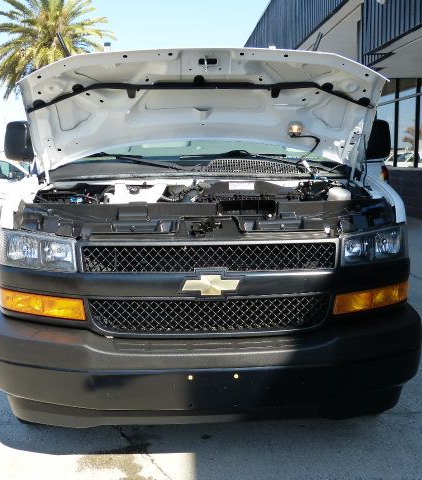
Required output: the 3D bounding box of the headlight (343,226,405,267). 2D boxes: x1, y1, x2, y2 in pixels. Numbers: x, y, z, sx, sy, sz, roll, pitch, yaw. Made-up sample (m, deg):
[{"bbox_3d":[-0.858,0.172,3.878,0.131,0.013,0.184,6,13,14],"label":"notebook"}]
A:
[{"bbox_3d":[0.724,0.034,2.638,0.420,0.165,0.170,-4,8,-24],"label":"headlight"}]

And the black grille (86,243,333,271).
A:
[{"bbox_3d":[-0.002,0.068,2.447,1.040,0.120,0.090,-1,8,-3],"label":"black grille"}]

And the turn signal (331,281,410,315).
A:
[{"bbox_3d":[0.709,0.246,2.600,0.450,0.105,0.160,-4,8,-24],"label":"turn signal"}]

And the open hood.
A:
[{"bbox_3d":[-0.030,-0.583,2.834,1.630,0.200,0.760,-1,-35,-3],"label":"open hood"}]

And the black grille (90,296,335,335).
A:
[{"bbox_3d":[0.002,0.283,2.436,0.970,0.160,0.090,-1,8,-3],"label":"black grille"}]

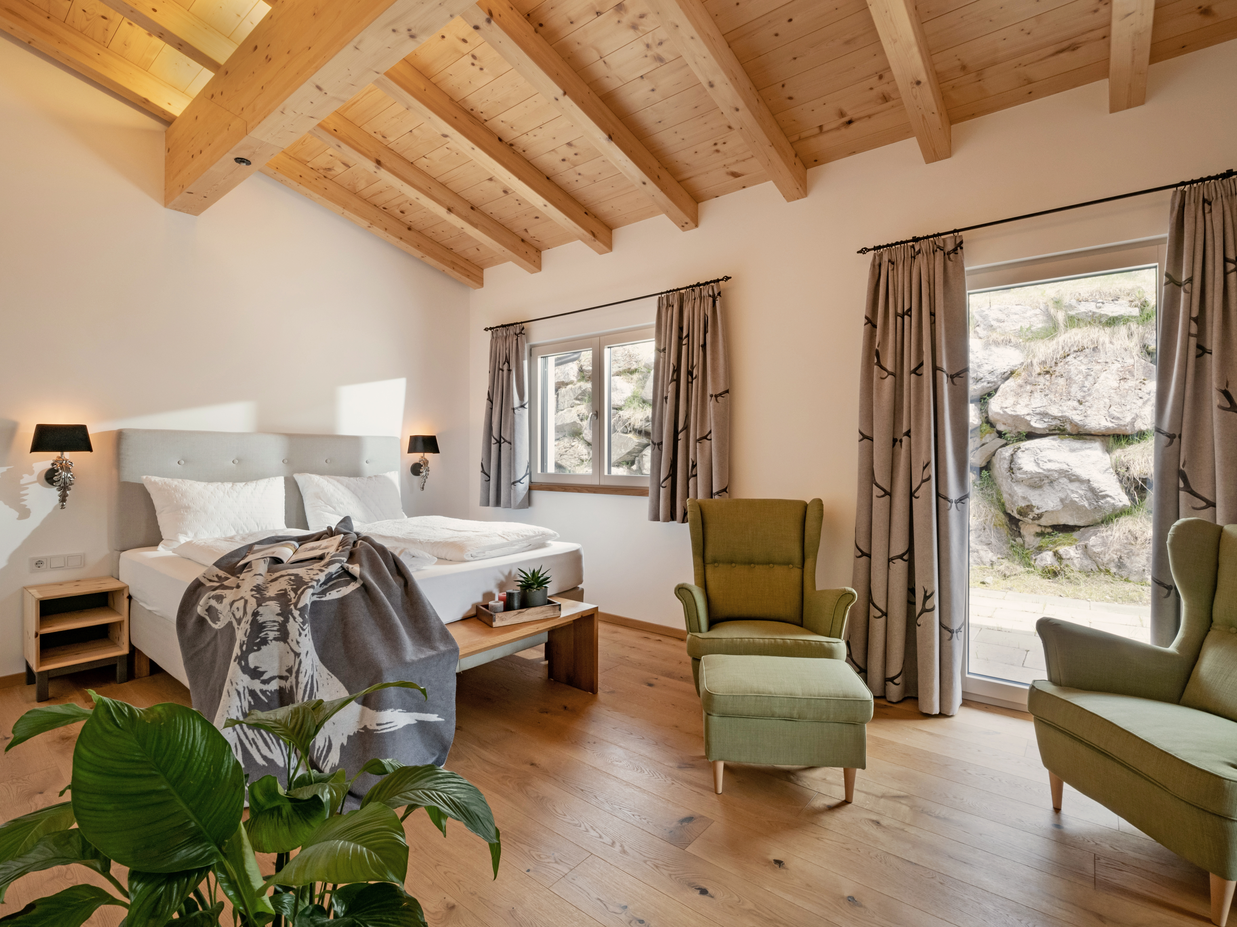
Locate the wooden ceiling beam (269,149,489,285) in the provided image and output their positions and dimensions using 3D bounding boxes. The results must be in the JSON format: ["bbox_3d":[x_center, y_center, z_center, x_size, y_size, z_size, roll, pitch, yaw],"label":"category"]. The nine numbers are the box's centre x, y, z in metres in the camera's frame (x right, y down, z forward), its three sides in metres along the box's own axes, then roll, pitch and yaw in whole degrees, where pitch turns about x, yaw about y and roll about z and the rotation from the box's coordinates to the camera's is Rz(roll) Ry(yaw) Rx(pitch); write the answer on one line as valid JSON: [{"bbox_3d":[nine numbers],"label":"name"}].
[{"bbox_3d":[-1.896,-1.909,4.600,0.121,0.165,1.996,1,-11,38],"label":"wooden ceiling beam"}]

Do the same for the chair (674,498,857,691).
[{"bbox_3d":[0.730,0.731,3.029,0.820,1.010,0.960,0,0,8],"label":"chair"}]

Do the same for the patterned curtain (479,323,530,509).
[{"bbox_3d":[-0.966,-0.394,4.859,0.593,1.536,0.154,0,0,38],"label":"patterned curtain"}]

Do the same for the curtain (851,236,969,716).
[{"bbox_3d":[1.489,0.044,2.965,0.543,2.363,0.154,0,0,38],"label":"curtain"}]

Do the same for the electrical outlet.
[{"bbox_3d":[-3.149,0.559,3.216,0.011,0.084,0.226,0,0,38],"label":"electrical outlet"}]

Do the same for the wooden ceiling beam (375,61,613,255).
[{"bbox_3d":[-0.683,-1.890,3.656,0.121,0.165,1.996,1,-11,38],"label":"wooden ceiling beam"}]

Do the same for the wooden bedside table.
[{"bbox_3d":[-2.978,0.944,3.146,0.395,0.526,0.368,0,0,38],"label":"wooden bedside table"}]

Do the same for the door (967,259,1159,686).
[{"bbox_3d":[2.143,0.112,2.812,0.830,2.150,0.080,1,0,38],"label":"door"}]

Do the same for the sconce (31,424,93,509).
[{"bbox_3d":[-3.076,0.019,3.160,0.196,0.470,0.235,1,0,38],"label":"sconce"}]

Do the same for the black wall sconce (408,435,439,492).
[{"bbox_3d":[-1.690,0.000,4.942,0.196,0.470,0.235,1,0,38],"label":"black wall sconce"}]

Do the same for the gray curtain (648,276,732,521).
[{"bbox_3d":[0.459,-0.381,3.760,0.587,1.534,0.154,0,0,38],"label":"gray curtain"}]

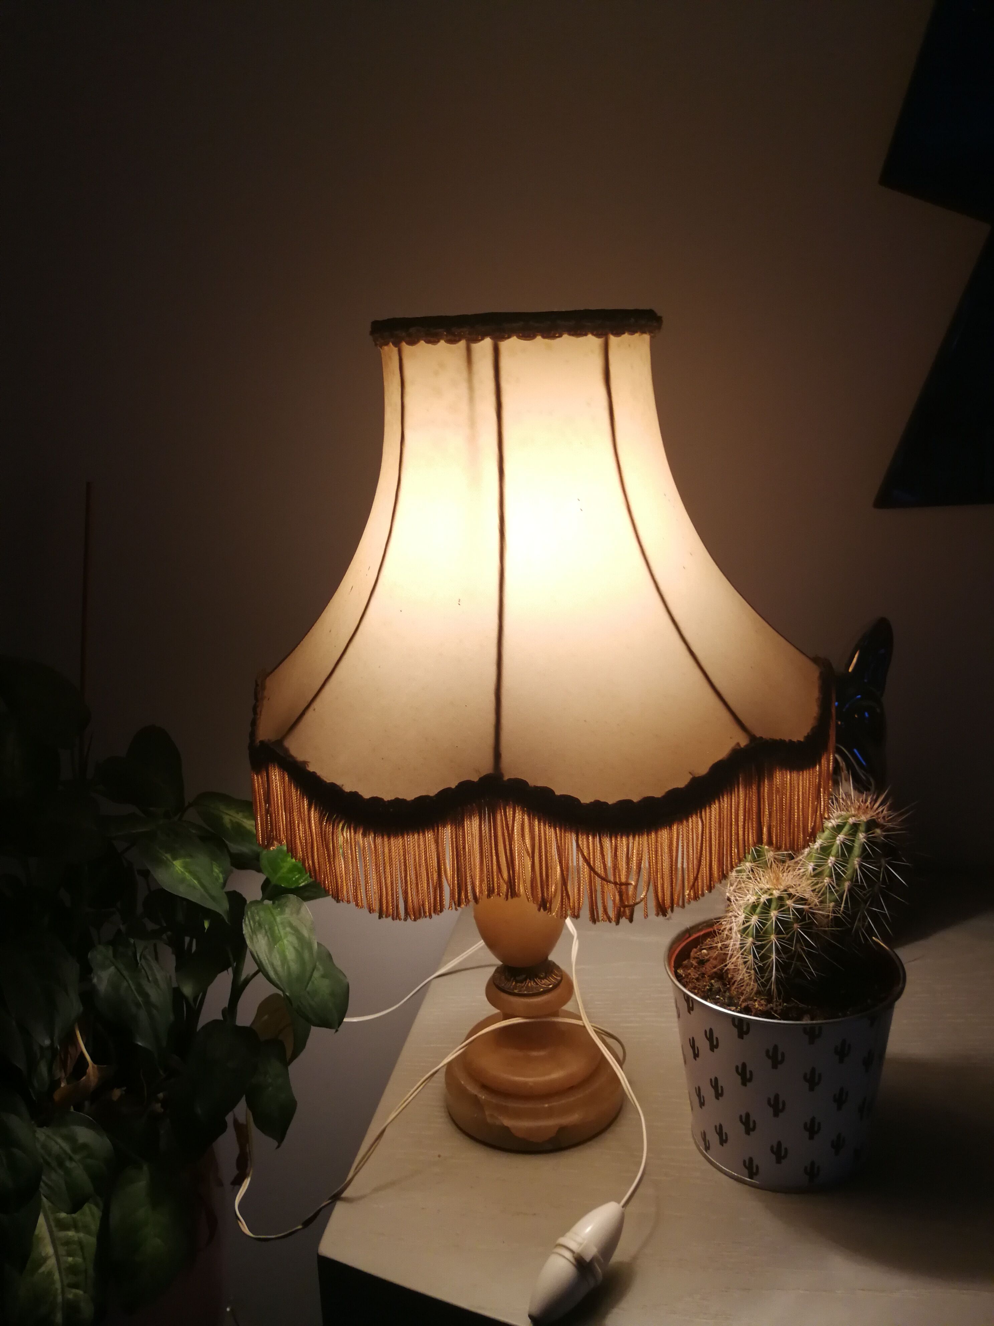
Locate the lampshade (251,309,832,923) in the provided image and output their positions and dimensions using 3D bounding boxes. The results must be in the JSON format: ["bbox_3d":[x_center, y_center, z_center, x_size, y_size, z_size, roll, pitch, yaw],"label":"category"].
[{"bbox_3d":[0.017,-0.054,0.561,0.317,0.255,0.317,-3,17,0],"label":"lampshade"}]

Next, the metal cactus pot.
[{"bbox_3d":[0.158,0.215,0.575,0.126,0.106,0.126,-3,11,1],"label":"metal cactus pot"}]

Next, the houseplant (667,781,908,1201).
[{"bbox_3d":[0.158,0.173,0.570,0.128,0.189,0.128,-3,11,0],"label":"houseplant"}]

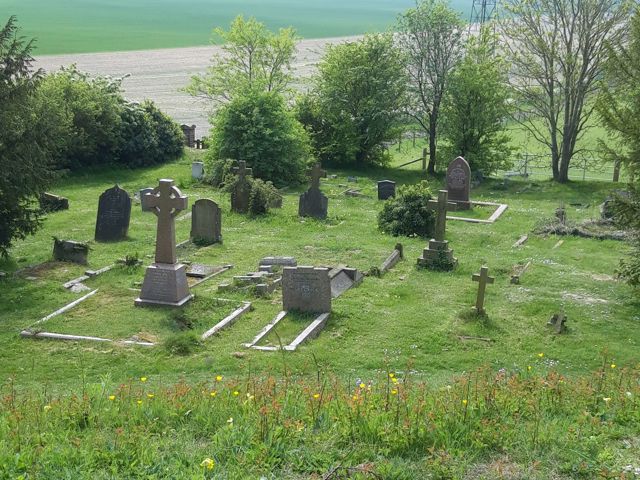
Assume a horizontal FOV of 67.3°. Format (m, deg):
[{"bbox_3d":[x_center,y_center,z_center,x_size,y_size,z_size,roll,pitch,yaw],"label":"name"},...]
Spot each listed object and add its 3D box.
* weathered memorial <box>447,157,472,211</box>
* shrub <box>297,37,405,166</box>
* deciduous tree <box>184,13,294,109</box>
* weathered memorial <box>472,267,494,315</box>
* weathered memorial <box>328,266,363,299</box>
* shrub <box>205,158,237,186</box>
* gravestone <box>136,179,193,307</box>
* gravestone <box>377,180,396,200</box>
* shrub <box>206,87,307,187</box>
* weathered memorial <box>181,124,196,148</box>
[{"bbox_3d":[5.080,-2.020,17.319,0.824,1.772,0.227,5,16,13],"label":"weathered memorial"},{"bbox_3d":[1.604,-7.354,25.648,5.700,6.500,5.000,1,15,0],"label":"shrub"},{"bbox_3d":[-3.703,-7.103,24.544,5.200,7.300,4.600,1,15,0],"label":"deciduous tree"},{"bbox_3d":[2.598,0.816,7.680,0.340,0.730,0.100,7,14,19],"label":"weathered memorial"},{"bbox_3d":[0.413,0.730,8.450,0.450,0.360,0.720,7,15,21],"label":"weathered memorial"},{"bbox_3d":[-4.338,-3.047,21.049,1.300,1.150,1.100,1,15,0],"label":"shrub"},{"bbox_3d":[-2.597,0.067,8.030,0.830,2.070,0.460,10,16,17],"label":"gravestone"},{"bbox_3d":[2.265,-1.644,16.050,0.540,0.640,0.120,5,14,15],"label":"gravestone"},{"bbox_3d":[-2.781,-4.900,22.660,4.223,4.017,4.017,1,16,0],"label":"shrub"},{"bbox_3d":[-7.671,-6.029,28.000,0.850,1.450,0.300,5,14,12],"label":"weathered memorial"}]

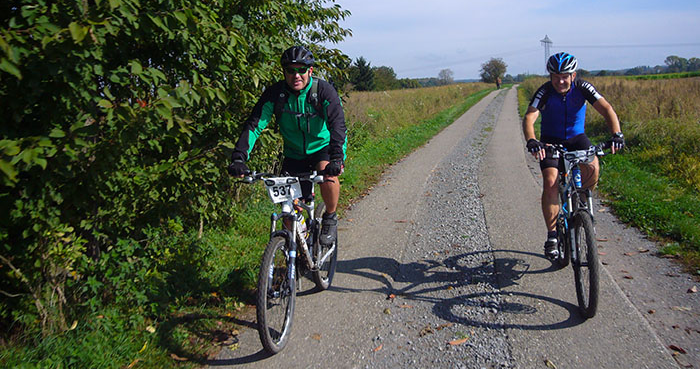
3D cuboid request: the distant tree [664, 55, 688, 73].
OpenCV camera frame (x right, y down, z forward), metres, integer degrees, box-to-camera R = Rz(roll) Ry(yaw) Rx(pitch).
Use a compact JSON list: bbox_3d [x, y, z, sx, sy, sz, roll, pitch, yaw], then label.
[{"bbox_3d":[161.462,-59.219,280.000,11.500,9.600,11.500,4,12,29],"label":"distant tree"}]

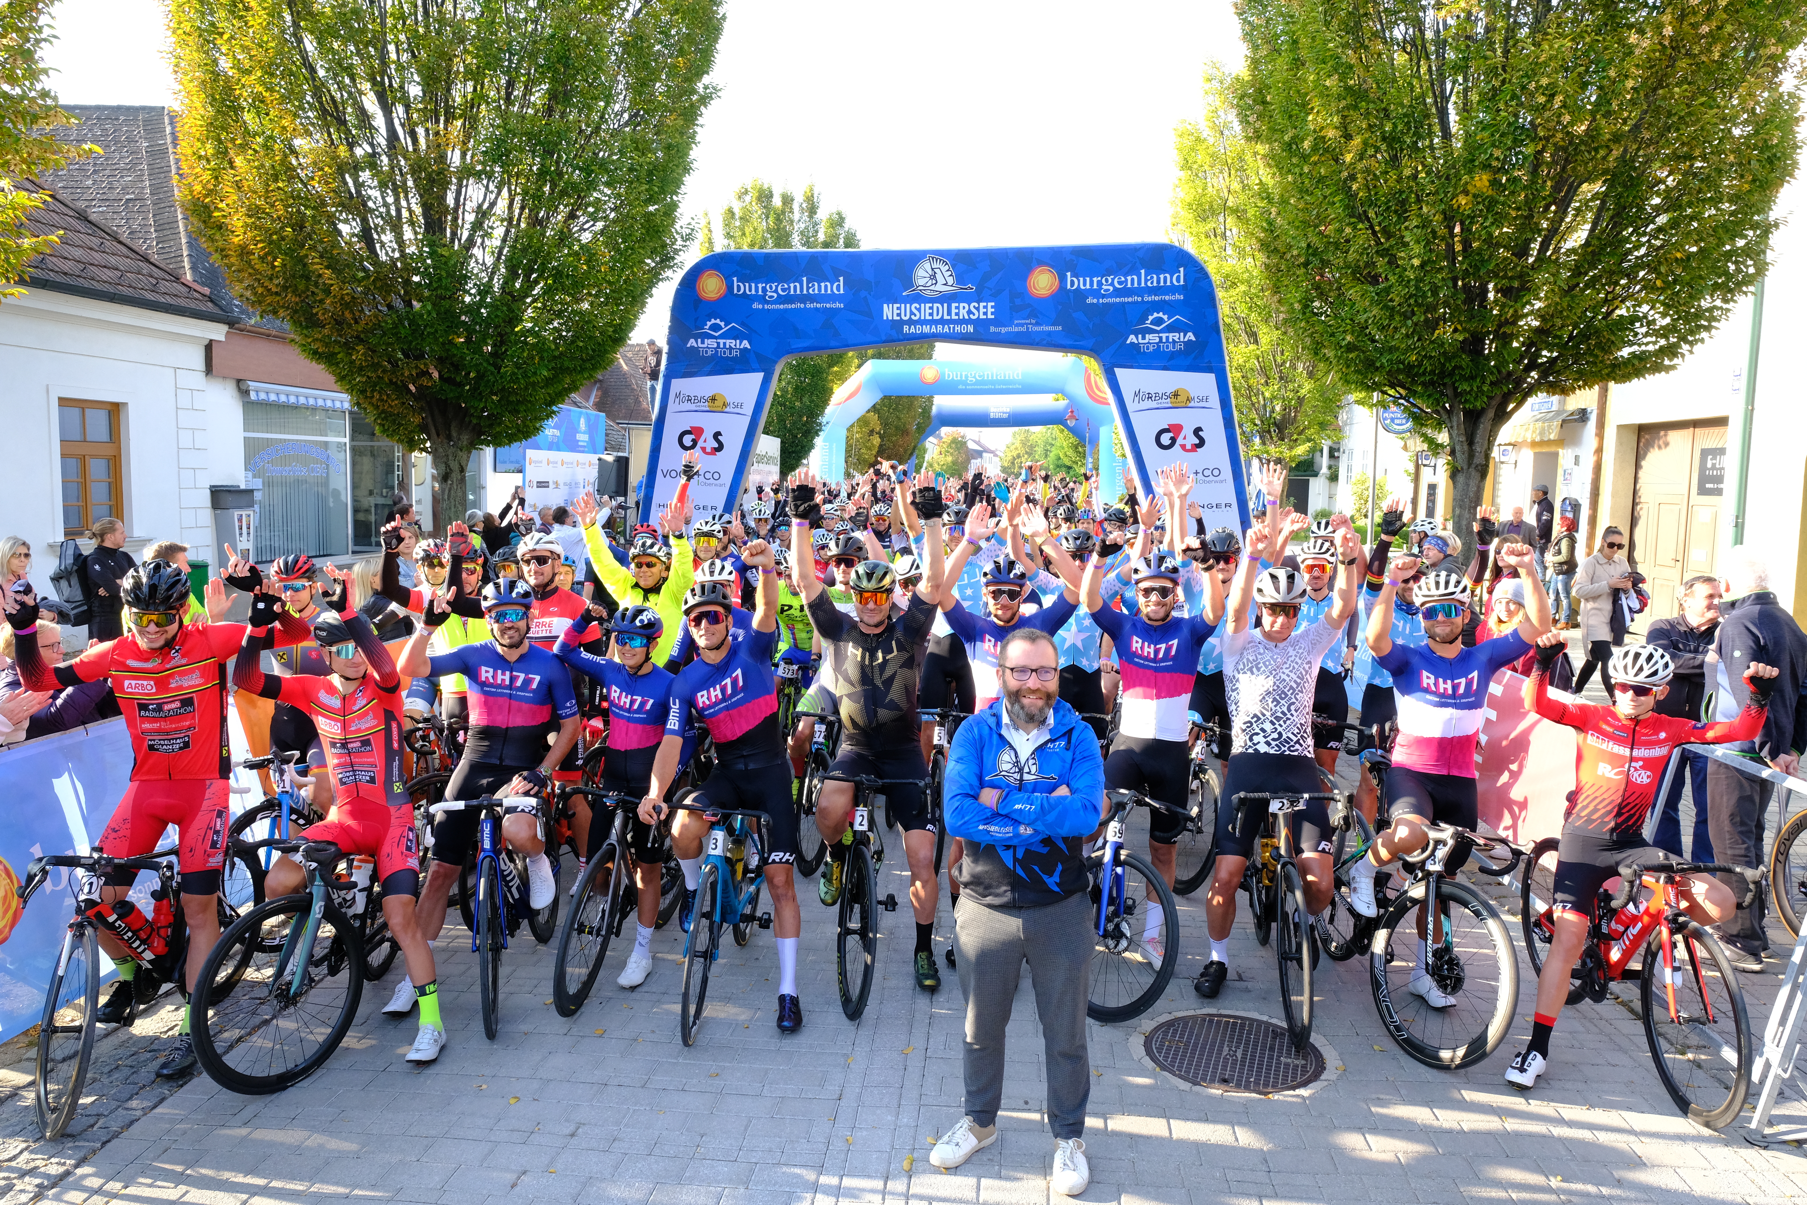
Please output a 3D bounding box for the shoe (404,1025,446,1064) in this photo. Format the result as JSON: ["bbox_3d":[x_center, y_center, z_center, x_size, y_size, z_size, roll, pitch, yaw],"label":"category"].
[{"bbox_3d":[-1.800,1.663,4.559,0.100,0.140,0.280,1,6,8],"label":"shoe"}]

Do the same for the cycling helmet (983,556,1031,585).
[{"bbox_3d":[0.447,-0.117,5.207,0.205,0.160,0.270,1,5,6],"label":"cycling helmet"}]

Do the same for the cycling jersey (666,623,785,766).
[{"bbox_3d":[-0.667,0.344,4.520,0.450,0.550,0.320,0,5,-3],"label":"cycling jersey"}]

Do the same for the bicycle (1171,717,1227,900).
[{"bbox_3d":[1.591,0.961,6.598,0.450,1.000,1.660,2,5,16],"label":"bicycle"}]

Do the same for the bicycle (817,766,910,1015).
[{"bbox_3d":[-0.164,1.108,5.284,0.460,0.990,1.660,1,6,1],"label":"bicycle"}]

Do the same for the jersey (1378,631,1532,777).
[{"bbox_3d":[2.214,0.409,4.850,0.580,0.550,0.300,2,6,12],"label":"jersey"}]

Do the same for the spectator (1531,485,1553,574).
[{"bbox_3d":[9.908,-0.931,18.697,0.380,1.770,0.500,0,6,-6],"label":"spectator"}]

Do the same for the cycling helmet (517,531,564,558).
[{"bbox_3d":[-1.717,-0.261,5.700,0.215,0.158,0.280,1,6,8],"label":"cycling helmet"}]

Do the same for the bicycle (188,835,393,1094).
[{"bbox_3d":[-2.290,1.227,4.734,0.450,0.970,1.640,0,6,-2],"label":"bicycle"}]

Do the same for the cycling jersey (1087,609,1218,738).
[{"bbox_3d":[1.098,0.314,5.250,0.530,0.550,0.290,2,6,14],"label":"cycling jersey"}]

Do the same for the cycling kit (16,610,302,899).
[{"bbox_3d":[-2.812,0.559,4.583,1.150,1.080,0.400,-1,6,-12],"label":"cycling kit"}]

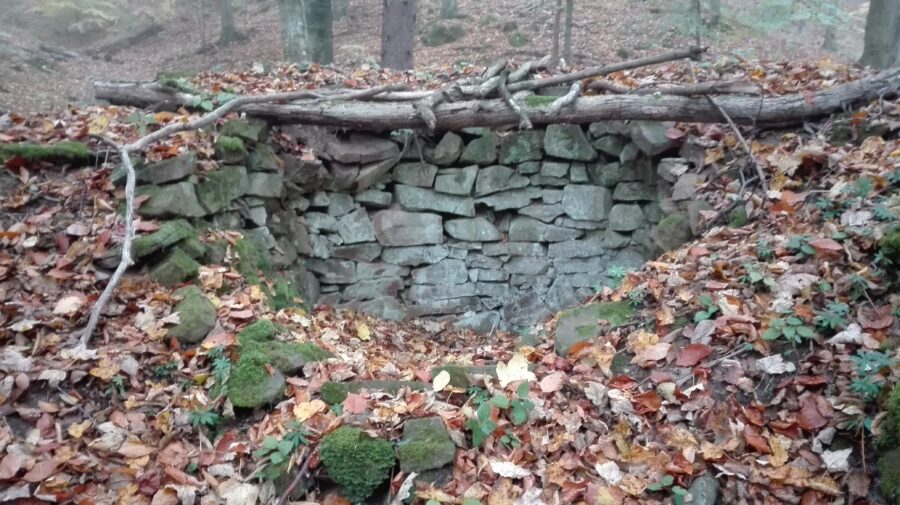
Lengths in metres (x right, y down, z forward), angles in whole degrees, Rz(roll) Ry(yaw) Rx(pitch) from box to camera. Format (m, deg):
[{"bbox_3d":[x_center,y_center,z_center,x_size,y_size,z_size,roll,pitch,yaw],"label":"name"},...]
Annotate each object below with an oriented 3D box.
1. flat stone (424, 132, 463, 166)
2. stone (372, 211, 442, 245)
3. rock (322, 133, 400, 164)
[{"bbox_3d":[-0.030,-0.553,3.491,0.211,0.160,0.200,0,12,0],"label":"flat stone"},{"bbox_3d":[-0.252,-0.146,3.910,0.425,0.204,0.220,1,9,0],"label":"stone"},{"bbox_3d":[-0.467,-0.548,3.395,0.395,0.154,0.270,0,12,0],"label":"rock"}]

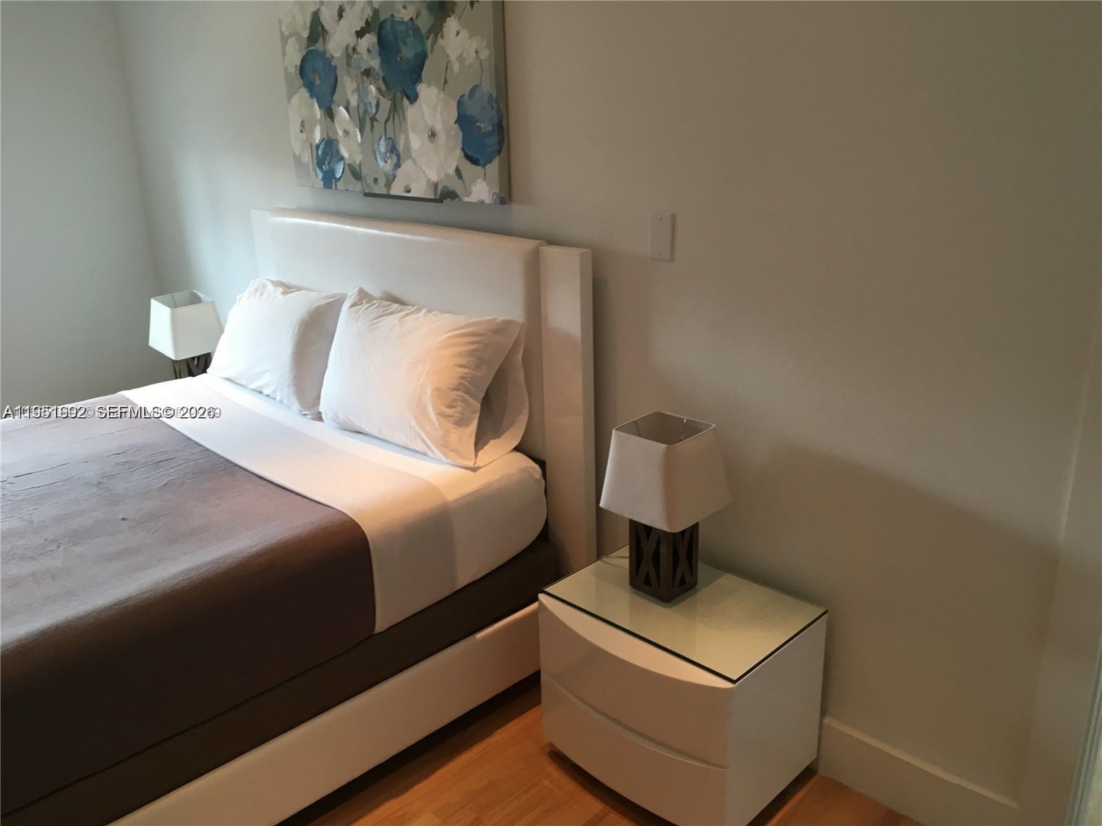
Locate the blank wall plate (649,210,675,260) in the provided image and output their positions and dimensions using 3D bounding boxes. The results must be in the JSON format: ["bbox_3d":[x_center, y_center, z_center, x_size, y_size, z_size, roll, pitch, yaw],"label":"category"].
[{"bbox_3d":[0.260,-0.414,2.170,0.070,0.115,0.006,16,25,42],"label":"blank wall plate"}]

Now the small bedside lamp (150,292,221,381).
[{"bbox_3d":[-1.407,-0.245,3.599,0.223,0.395,0.223,-18,24,-42],"label":"small bedside lamp"}]

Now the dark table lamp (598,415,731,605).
[{"bbox_3d":[0.260,0.218,2.107,0.223,0.390,0.223,-18,24,-42],"label":"dark table lamp"}]

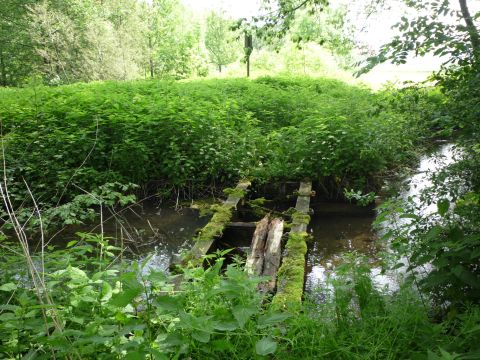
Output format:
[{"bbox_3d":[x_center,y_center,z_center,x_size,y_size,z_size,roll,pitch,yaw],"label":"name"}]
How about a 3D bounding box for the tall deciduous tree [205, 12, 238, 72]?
[{"bbox_3d":[-1.433,-10.612,34.370,2.700,4.600,2.600,-1,14,-2],"label":"tall deciduous tree"}]

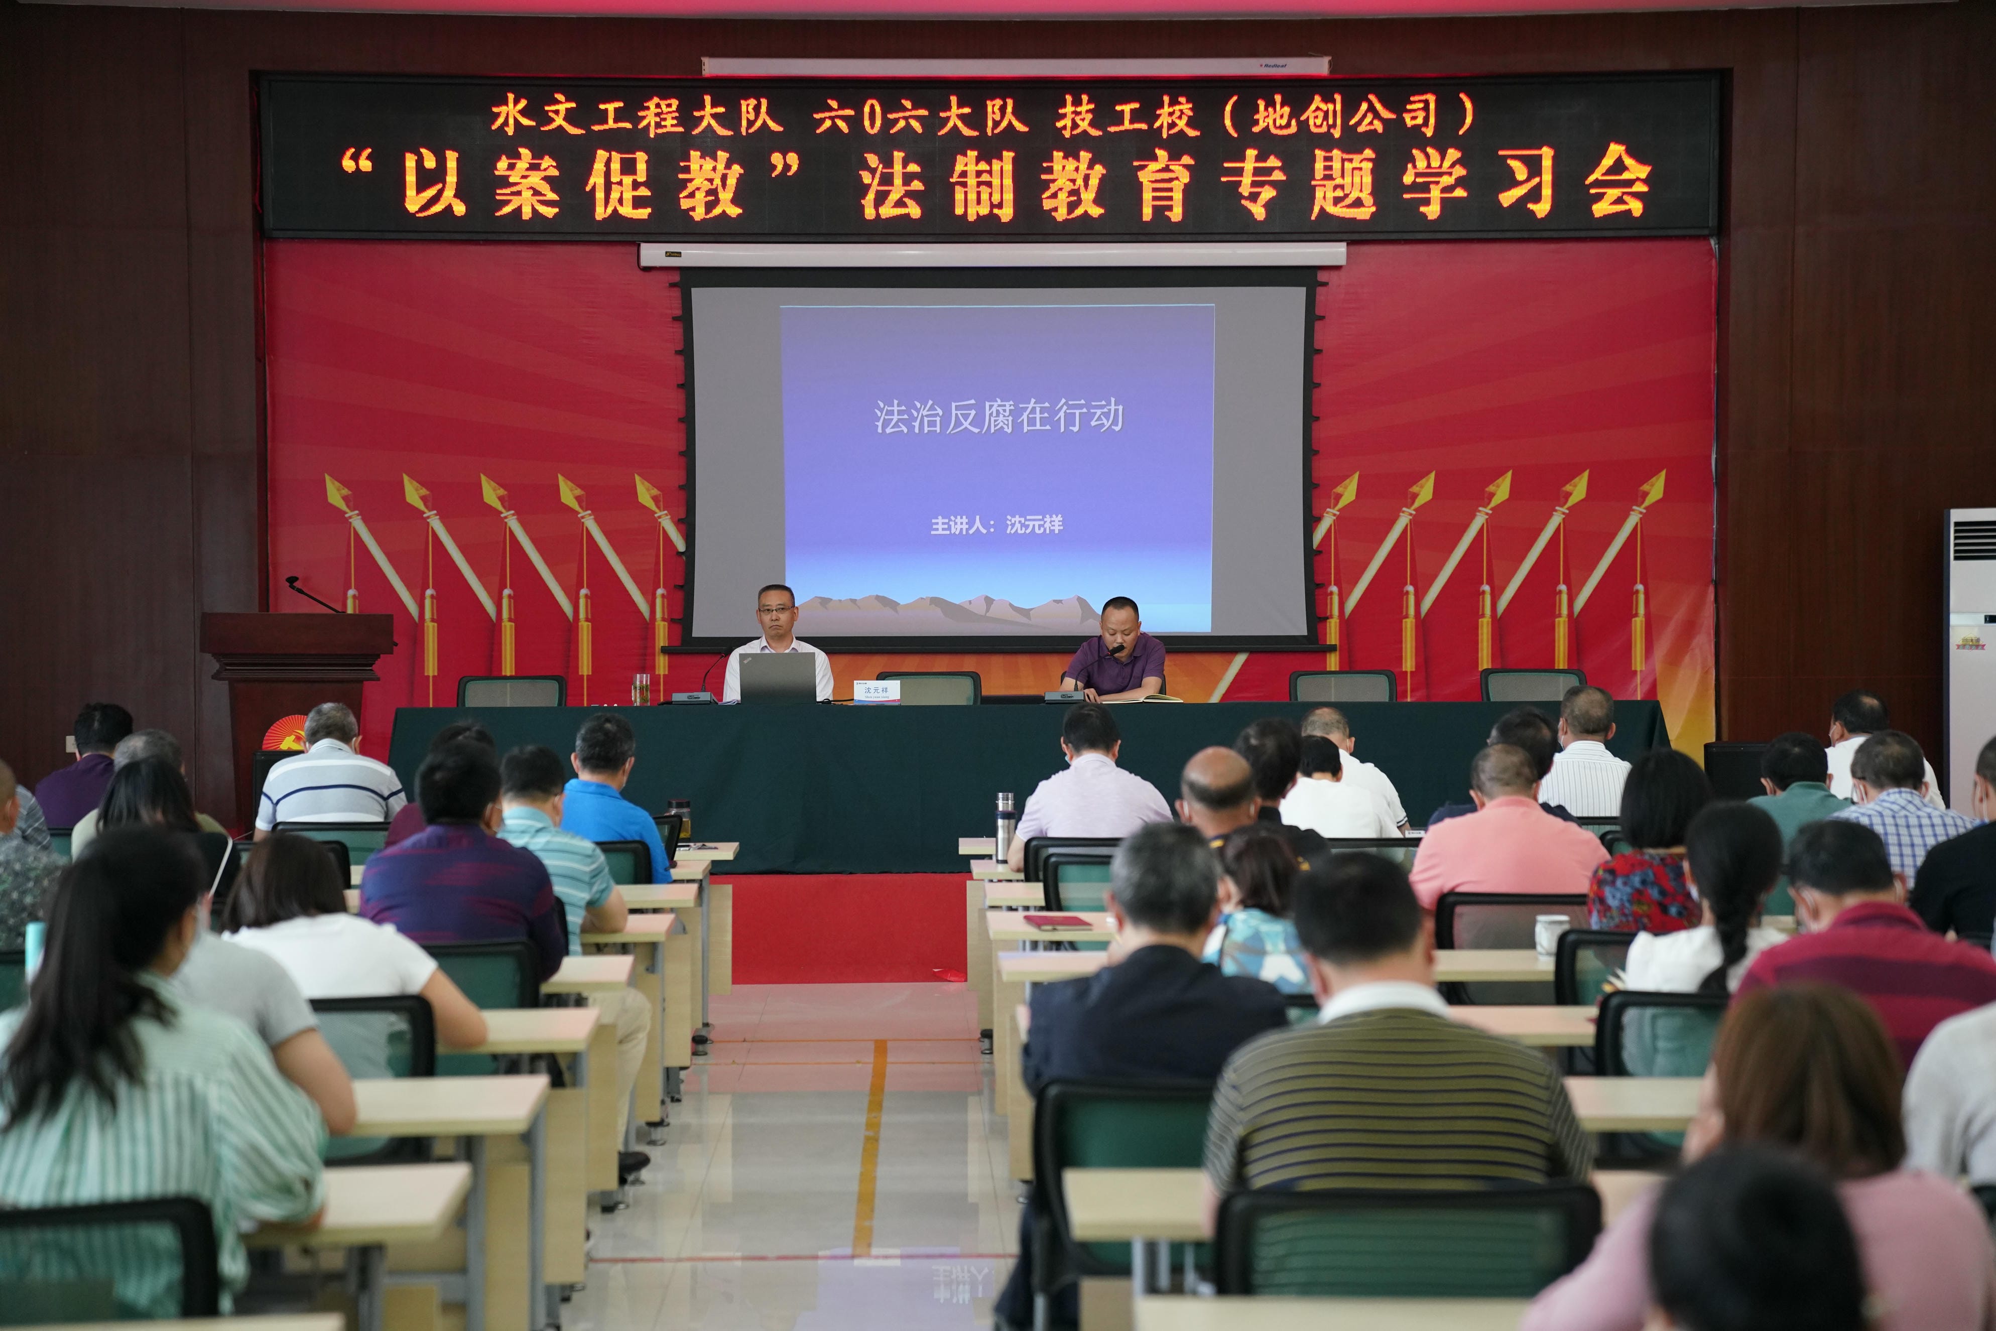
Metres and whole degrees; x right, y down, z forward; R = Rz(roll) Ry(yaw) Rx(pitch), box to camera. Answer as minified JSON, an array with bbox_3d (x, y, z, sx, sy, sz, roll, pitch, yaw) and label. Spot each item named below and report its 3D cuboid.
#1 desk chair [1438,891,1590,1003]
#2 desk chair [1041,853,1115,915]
[{"bbox_3d":[1.385,1.010,10.482,0.510,0.850,0.550,0,1,-1],"label":"desk chair"},{"bbox_3d":[0.386,0.999,11.780,0.490,0.885,0.570,0,1,-1],"label":"desk chair"}]

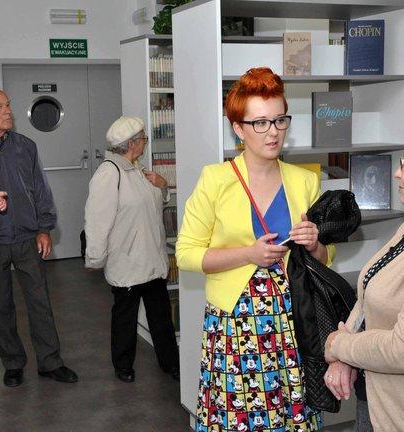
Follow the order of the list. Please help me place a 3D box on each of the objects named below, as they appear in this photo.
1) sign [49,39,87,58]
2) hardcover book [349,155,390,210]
[{"bbox_3d":[-1.386,-1.745,8.089,0.400,0.197,0.010,-5,9,-24],"label":"sign"},{"bbox_3d":[0.784,-0.158,3.600,0.195,0.250,0.025,-1,3,4],"label":"hardcover book"}]

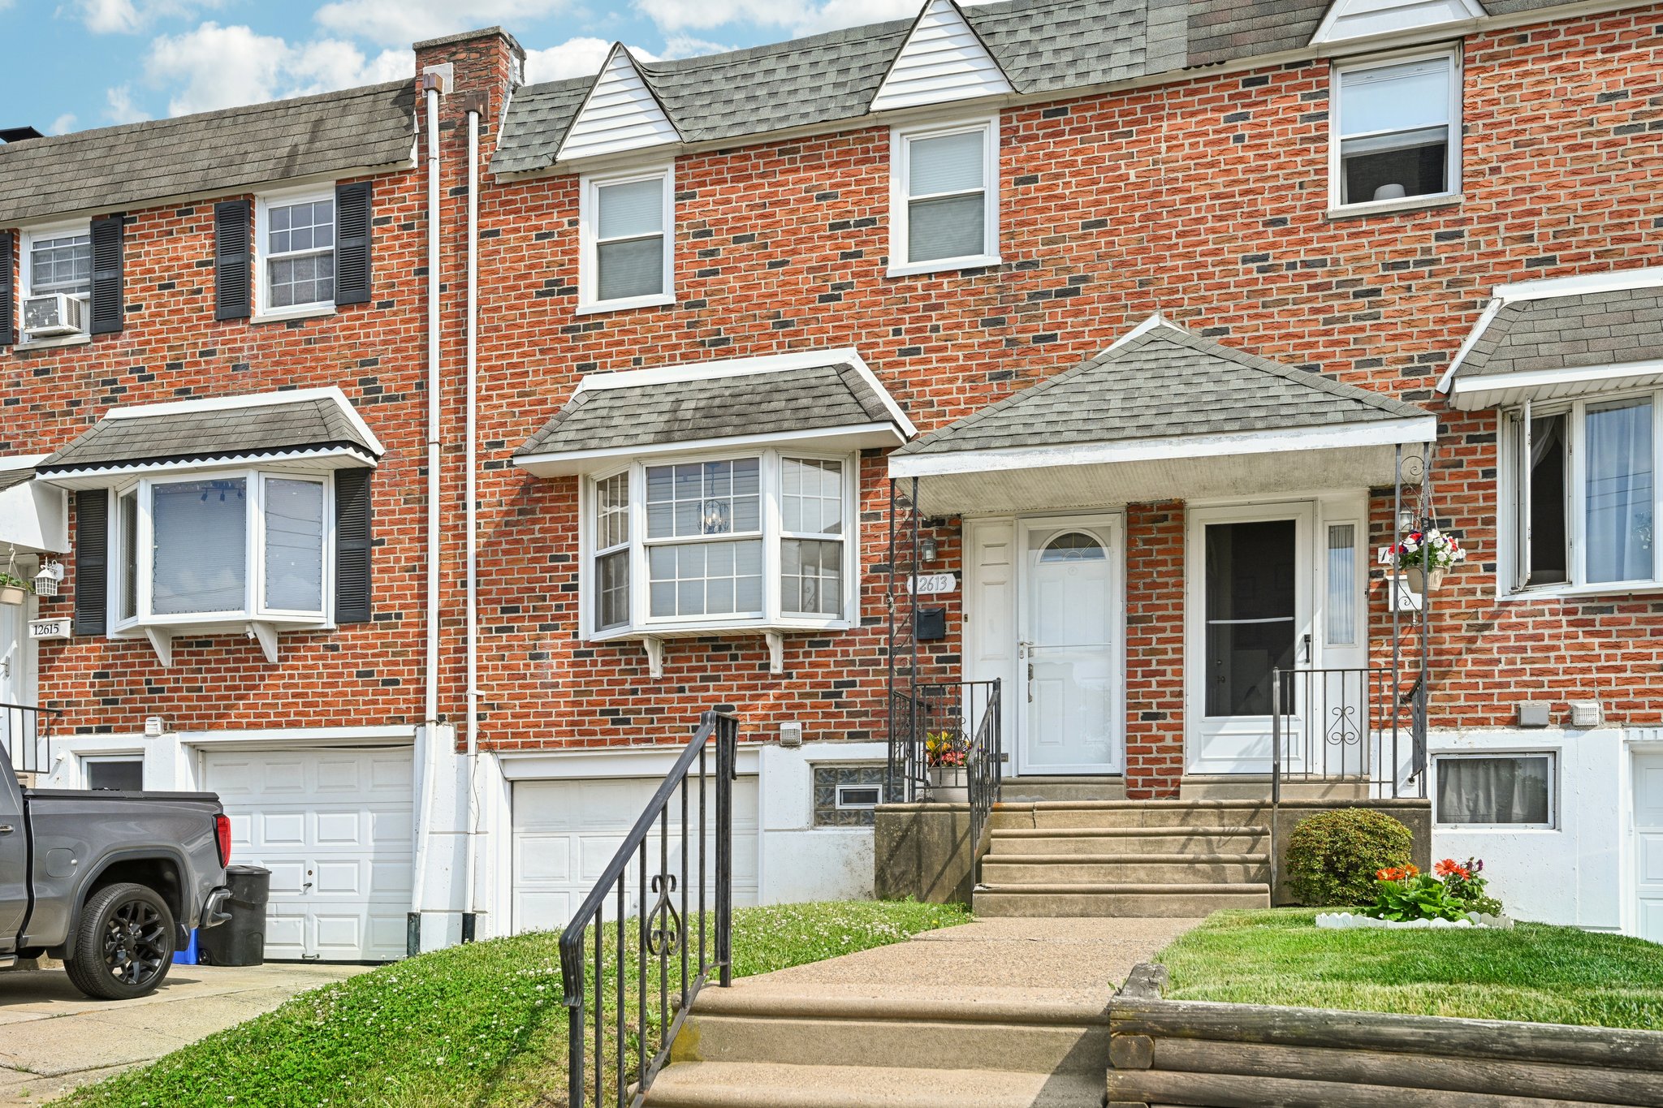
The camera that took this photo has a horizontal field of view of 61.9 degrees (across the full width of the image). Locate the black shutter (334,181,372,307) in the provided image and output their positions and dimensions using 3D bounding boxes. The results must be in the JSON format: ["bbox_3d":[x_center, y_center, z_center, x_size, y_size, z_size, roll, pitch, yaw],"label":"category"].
[{"bbox_3d":[-4.480,-2.906,12.956,0.391,1.132,0.045,-2,-3,17],"label":"black shutter"}]

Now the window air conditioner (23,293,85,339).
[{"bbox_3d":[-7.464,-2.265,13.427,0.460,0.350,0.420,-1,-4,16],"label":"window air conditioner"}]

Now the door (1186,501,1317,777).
[{"bbox_3d":[3.154,0.640,10.415,0.914,2.030,0.090,-1,-4,16],"label":"door"}]

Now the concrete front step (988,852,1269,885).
[{"bbox_3d":[1.899,2.028,8.920,1.780,0.190,0.310,-1,-4,15],"label":"concrete front step"}]

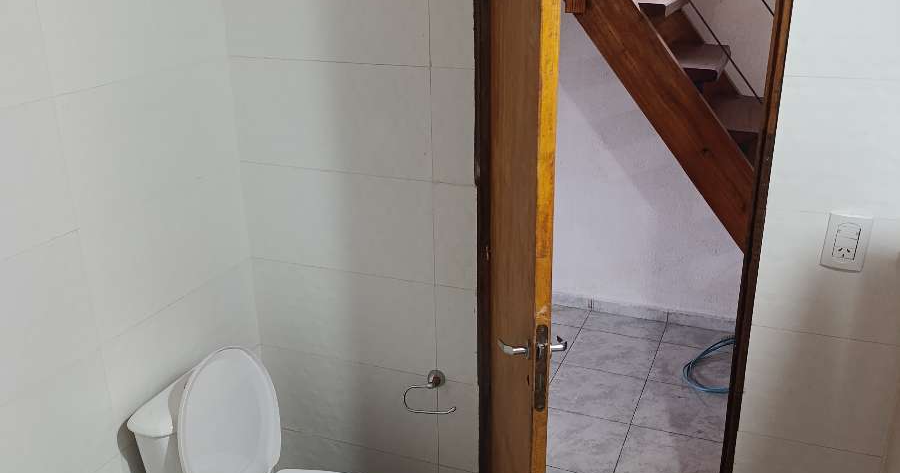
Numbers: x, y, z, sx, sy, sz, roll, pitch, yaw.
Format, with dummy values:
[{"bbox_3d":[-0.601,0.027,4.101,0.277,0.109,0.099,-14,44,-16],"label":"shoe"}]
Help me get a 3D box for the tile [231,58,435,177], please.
[{"bbox_3d":[-0.330,-0.323,2.171,0.608,0.298,0.010,7,22,21],"label":"tile"}]

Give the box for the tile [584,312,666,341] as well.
[{"bbox_3d":[0.848,0.440,3.830,0.360,0.010,0.200,7,22,22],"label":"tile"}]

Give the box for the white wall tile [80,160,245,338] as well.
[{"bbox_3d":[-0.718,0.021,2.096,0.010,0.295,0.617,7,22,20],"label":"white wall tile"}]

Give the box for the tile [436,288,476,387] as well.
[{"bbox_3d":[0.020,0.280,2.250,0.122,0.298,0.010,7,22,21],"label":"tile"}]

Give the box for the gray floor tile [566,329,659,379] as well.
[{"bbox_3d":[0.739,0.531,3.587,0.360,0.010,0.364,7,22,22],"label":"gray floor tile"}]

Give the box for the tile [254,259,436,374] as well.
[{"bbox_3d":[-0.316,0.238,2.369,0.604,0.298,0.010,7,22,20],"label":"tile"}]

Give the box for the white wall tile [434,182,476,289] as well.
[{"bbox_3d":[0.018,-0.006,2.134,0.126,0.298,0.010,7,21,20],"label":"white wall tile"}]

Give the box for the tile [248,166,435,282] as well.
[{"bbox_3d":[-0.320,-0.042,2.266,0.604,0.298,0.010,7,22,20],"label":"tile"}]

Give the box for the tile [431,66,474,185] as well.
[{"bbox_3d":[0.011,-0.286,2.033,0.122,0.298,0.010,7,21,20],"label":"tile"}]

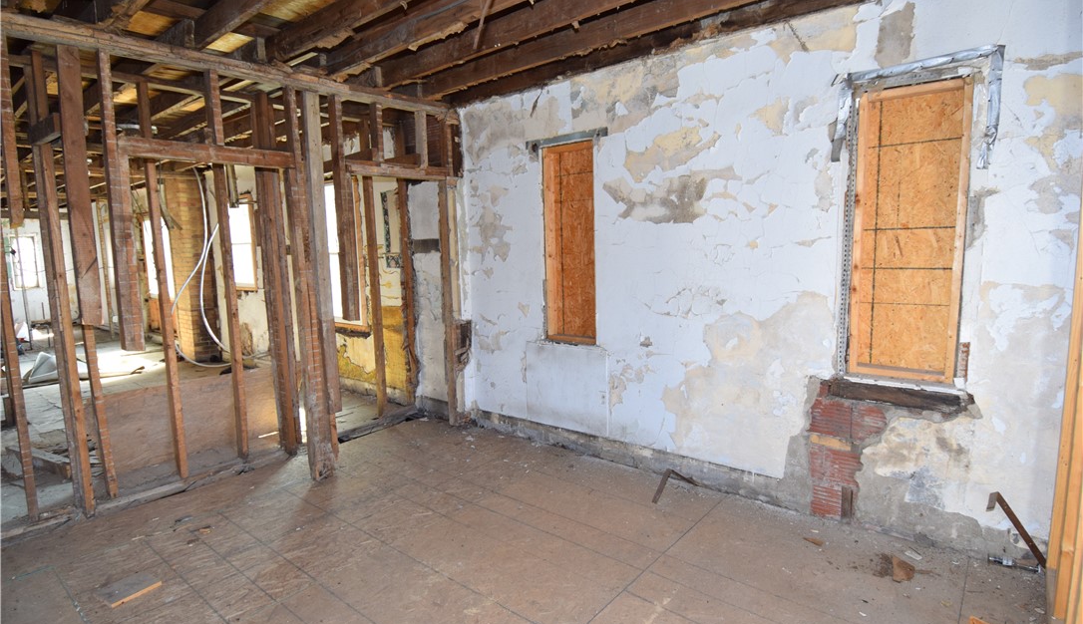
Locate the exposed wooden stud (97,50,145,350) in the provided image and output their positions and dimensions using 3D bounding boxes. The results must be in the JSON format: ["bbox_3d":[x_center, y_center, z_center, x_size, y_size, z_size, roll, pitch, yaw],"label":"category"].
[{"bbox_3d":[-2.378,-0.601,3.067,0.100,1.650,0.085,3,7,39],"label":"exposed wooden stud"}]

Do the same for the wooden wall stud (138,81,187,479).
[{"bbox_3d":[-2.611,-0.165,3.730,0.095,2.740,0.048,3,8,39],"label":"wooden wall stud"}]

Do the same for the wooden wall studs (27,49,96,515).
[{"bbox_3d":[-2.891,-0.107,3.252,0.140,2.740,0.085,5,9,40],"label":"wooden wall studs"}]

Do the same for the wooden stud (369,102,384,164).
[{"bbox_3d":[-1.266,-1.364,4.172,0.098,0.455,0.054,4,8,39],"label":"wooden stud"}]

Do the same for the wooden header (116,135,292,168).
[{"bbox_3d":[-1.998,-0.959,3.312,0.100,0.100,0.942,4,10,39],"label":"wooden header"}]

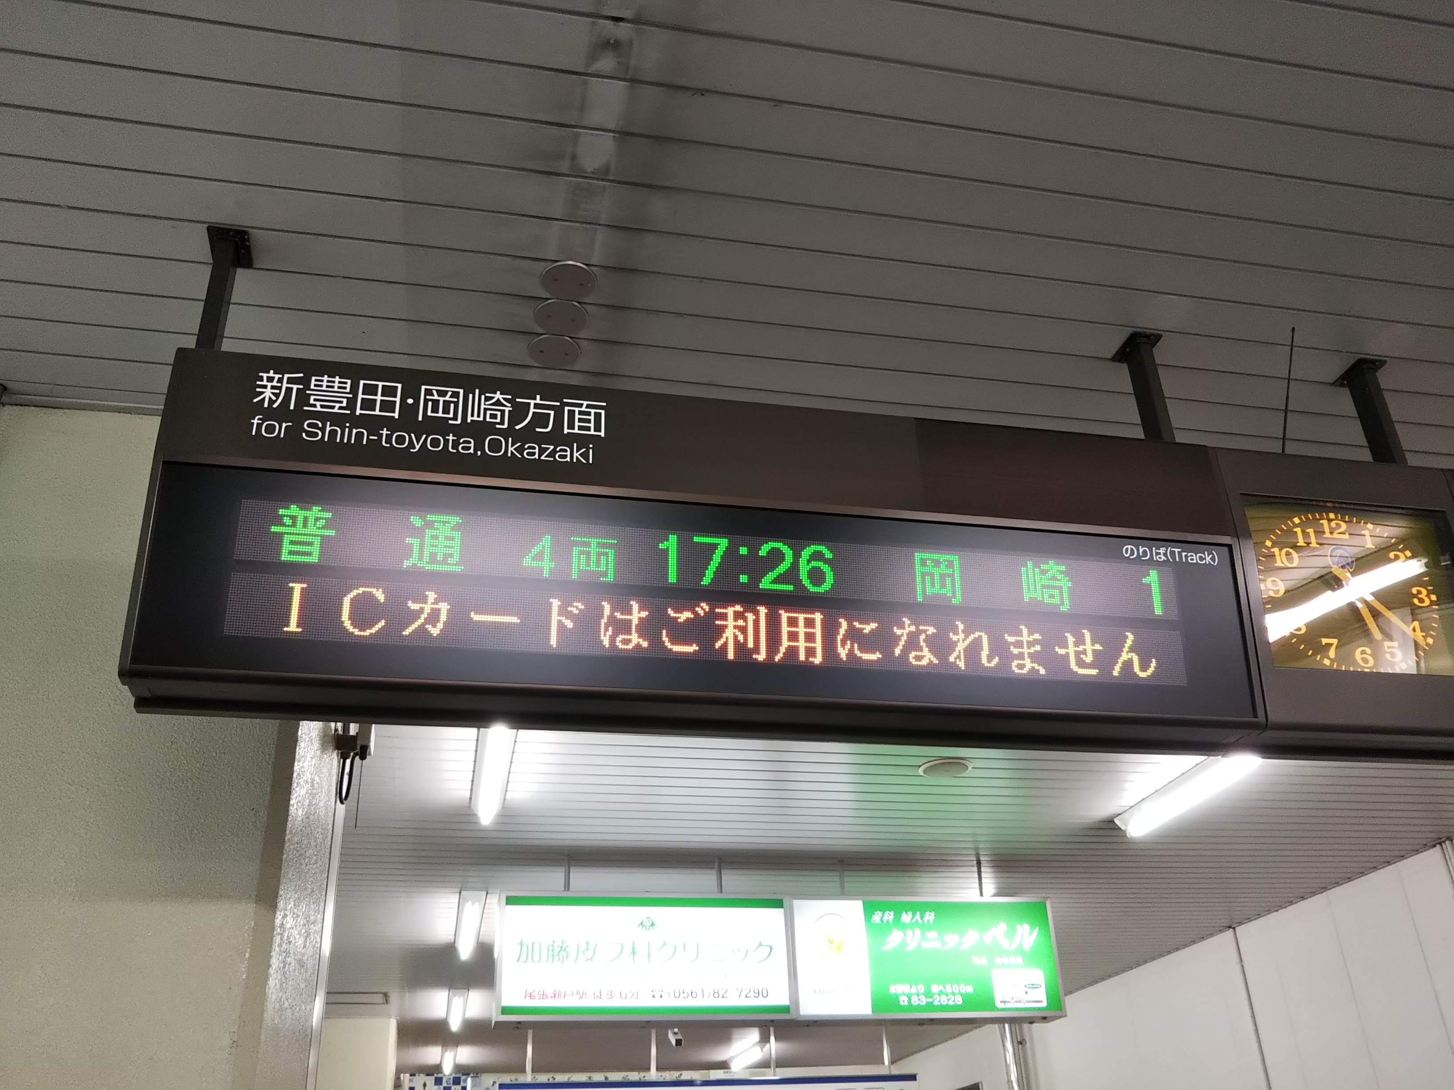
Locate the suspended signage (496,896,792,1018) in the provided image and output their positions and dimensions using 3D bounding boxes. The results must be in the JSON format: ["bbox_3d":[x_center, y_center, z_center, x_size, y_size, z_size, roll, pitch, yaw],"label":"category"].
[{"bbox_3d":[-0.350,1.802,5.460,1.272,0.522,0.214,4,-30,-12],"label":"suspended signage"}]

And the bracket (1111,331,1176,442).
[{"bbox_3d":[0.822,-0.281,2.458,0.064,0.262,0.090,4,-30,-12],"label":"bracket"}]

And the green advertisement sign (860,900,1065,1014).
[{"bbox_3d":[1.048,1.877,5.715,0.900,0.493,0.120,4,-30,-12],"label":"green advertisement sign"}]

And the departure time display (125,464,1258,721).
[{"bbox_3d":[0.019,0.108,2.052,1.797,0.332,0.130,4,-20,-12],"label":"departure time display"}]

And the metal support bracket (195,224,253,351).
[{"bbox_3d":[-0.846,-0.398,2.102,0.064,0.262,0.090,4,-30,-12],"label":"metal support bracket"}]

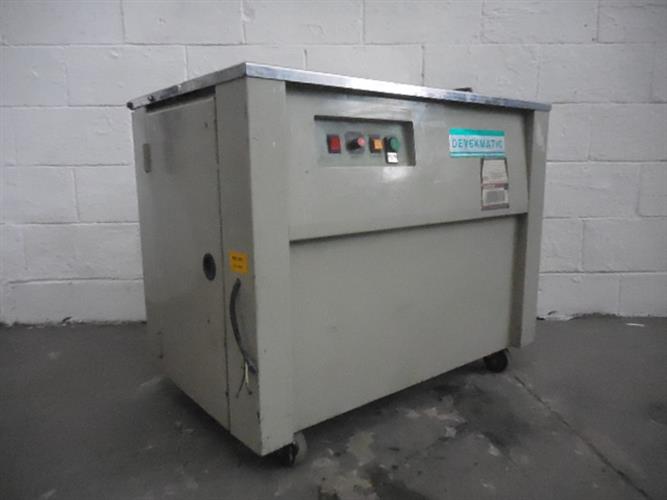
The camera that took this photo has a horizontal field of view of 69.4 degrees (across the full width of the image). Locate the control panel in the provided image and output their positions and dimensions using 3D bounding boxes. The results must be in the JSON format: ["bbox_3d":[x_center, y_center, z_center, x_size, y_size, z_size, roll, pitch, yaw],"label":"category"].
[{"bbox_3d":[0.064,-0.212,0.957,0.258,0.094,0.032,-8,4,-38],"label":"control panel"}]

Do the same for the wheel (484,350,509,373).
[{"bbox_3d":[0.469,0.320,1.401,0.068,0.068,0.032,0,10,0],"label":"wheel"}]

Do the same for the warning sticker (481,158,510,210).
[{"bbox_3d":[0.406,-0.166,1.202,0.115,0.129,0.005,-8,4,-38],"label":"warning sticker"}]

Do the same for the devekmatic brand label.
[{"bbox_3d":[0.354,-0.257,1.163,0.225,0.069,0.005,-8,4,-38],"label":"devekmatic brand label"}]

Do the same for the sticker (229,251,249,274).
[{"bbox_3d":[-0.165,0.022,0.833,0.005,0.039,0.068,-8,12,-38],"label":"sticker"}]

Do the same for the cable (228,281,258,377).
[{"bbox_3d":[-0.171,0.141,0.835,0.036,0.178,0.080,-8,12,-38],"label":"cable"}]

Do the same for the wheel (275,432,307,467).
[{"bbox_3d":[-0.088,0.398,0.968,0.068,0.070,0.036,0,10,0],"label":"wheel"}]

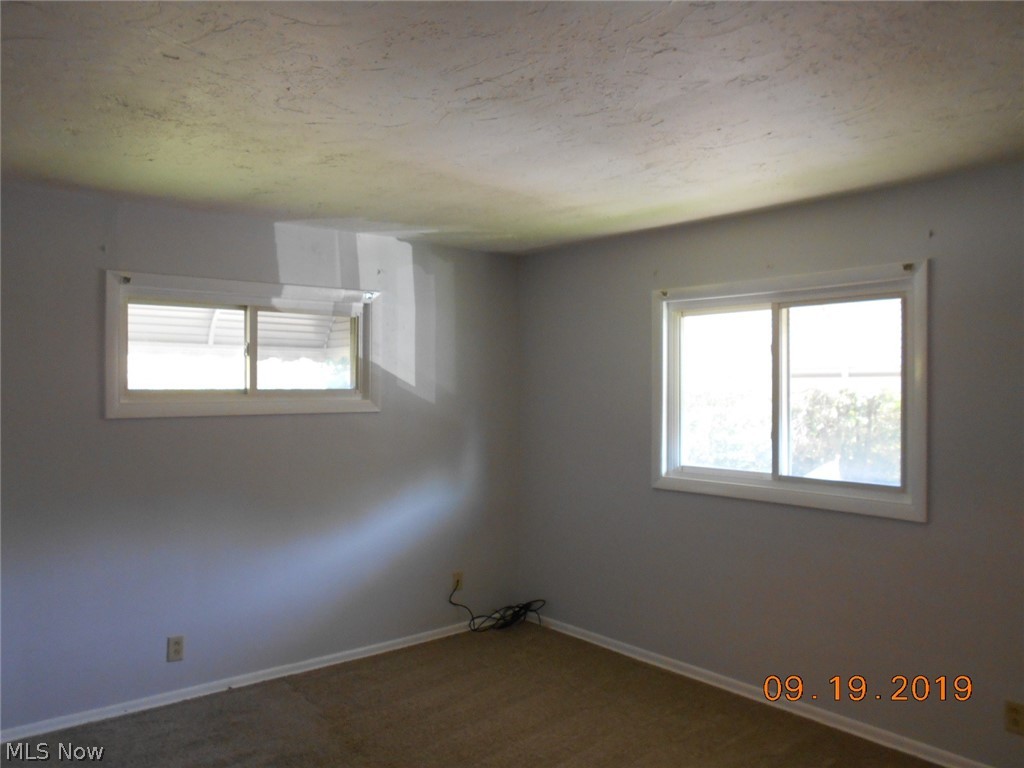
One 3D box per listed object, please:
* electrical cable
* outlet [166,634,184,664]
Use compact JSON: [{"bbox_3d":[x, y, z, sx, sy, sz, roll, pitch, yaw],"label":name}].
[{"bbox_3d":[-0.097,1.383,4.748,0.570,0.270,0.200,0,0,-40],"label":"electrical cable"},{"bbox_3d":[-1.585,1.252,3.626,0.072,0.116,0.012,0,0,-40],"label":"outlet"}]

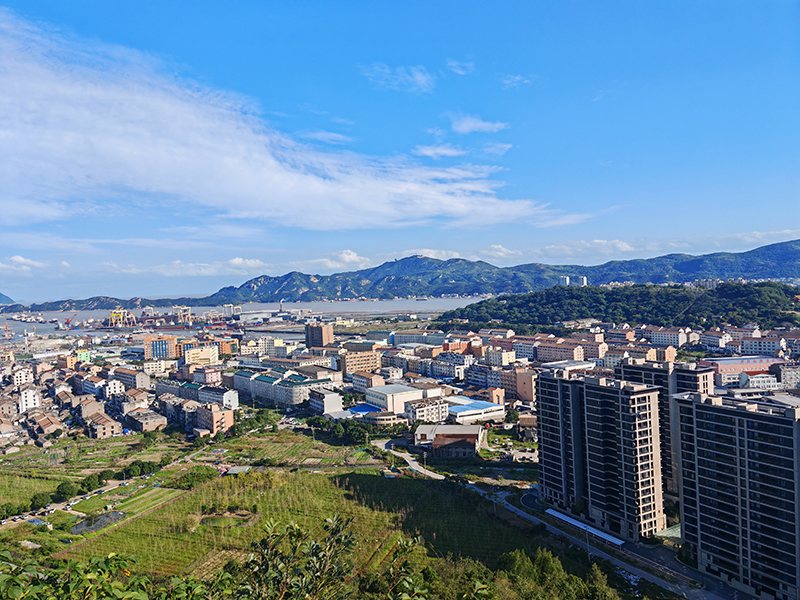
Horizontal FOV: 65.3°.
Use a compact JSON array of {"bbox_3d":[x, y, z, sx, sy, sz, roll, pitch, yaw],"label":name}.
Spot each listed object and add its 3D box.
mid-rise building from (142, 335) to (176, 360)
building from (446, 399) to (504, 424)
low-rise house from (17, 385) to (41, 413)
[{"bbox_3d":[-334.230,67.960,876.340,39.970,34.880,18.030,-3,2,-10],"label":"mid-rise building"},{"bbox_3d":[48.710,76.250,422.280,34.860,8.660,25.240,-3,2,-22],"label":"building"},{"bbox_3d":[-304.880,82.560,510.450,13.000,19.500,16.000,-3,2,-30],"label":"low-rise house"}]

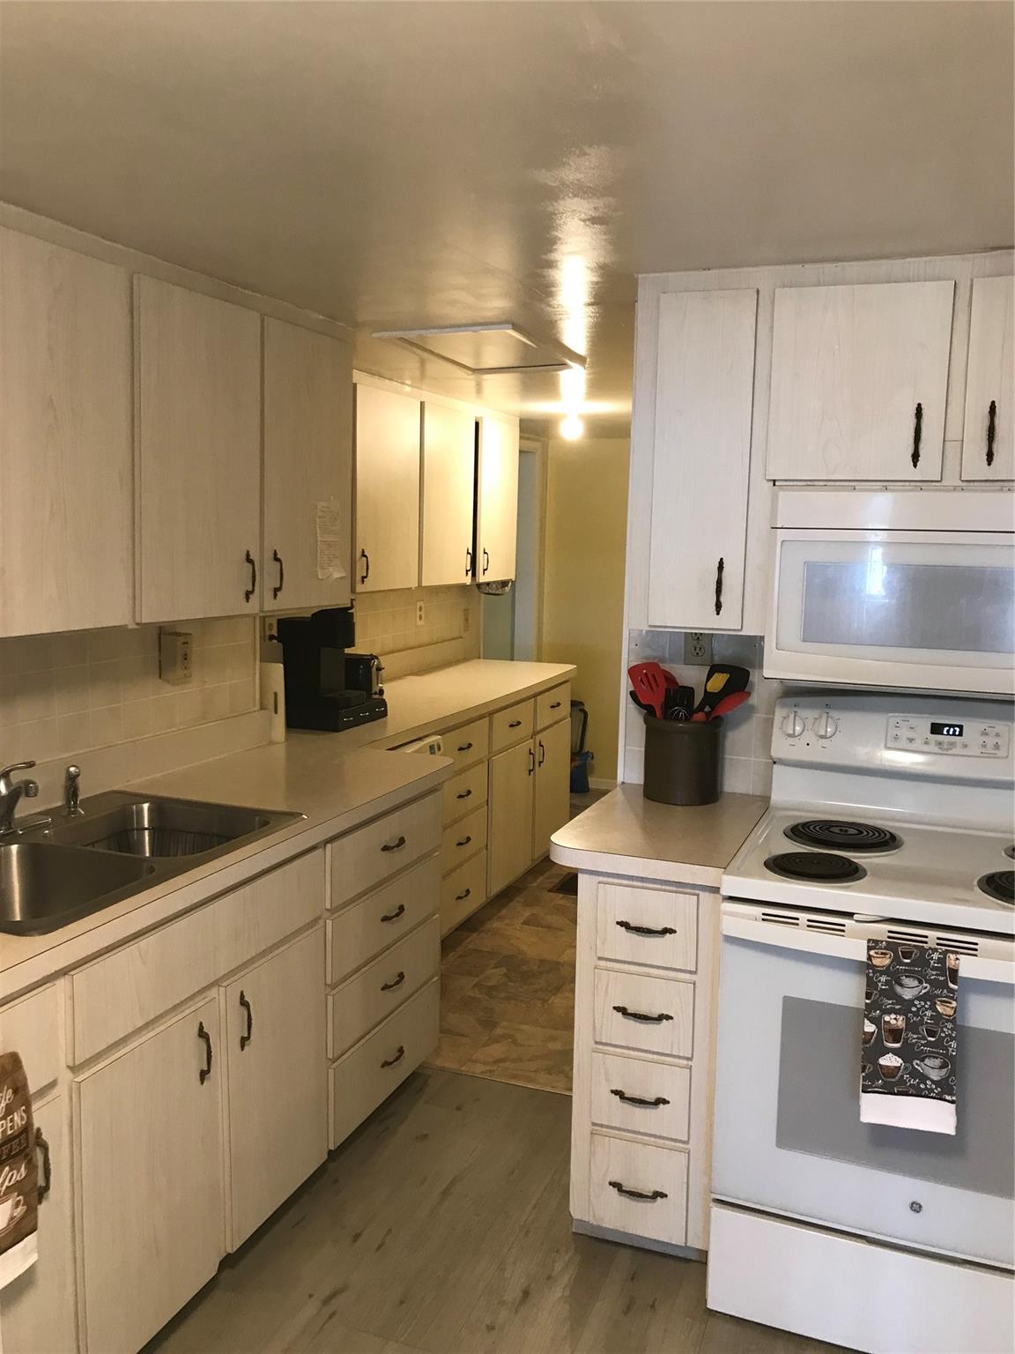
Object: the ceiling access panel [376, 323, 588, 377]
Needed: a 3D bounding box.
[{"bbox_3d":[-0.054,-0.971,3.263,0.410,0.033,0.750,4,8,21],"label":"ceiling access panel"}]

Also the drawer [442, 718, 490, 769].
[{"bbox_3d":[-0.354,0.241,4.233,0.450,0.157,0.445,4,8,21],"label":"drawer"}]

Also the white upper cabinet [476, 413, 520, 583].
[{"bbox_3d":[-0.177,-0.833,5.151,0.305,0.748,0.515,4,8,21],"label":"white upper cabinet"}]

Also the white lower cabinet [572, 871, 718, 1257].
[{"bbox_3d":[0.389,0.803,2.572,0.302,0.874,0.620,4,8,21],"label":"white lower cabinet"}]

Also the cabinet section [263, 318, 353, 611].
[{"bbox_3d":[-0.673,-0.559,2.974,0.325,0.726,0.420,4,9,22],"label":"cabinet section"}]

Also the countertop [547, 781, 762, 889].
[{"bbox_3d":[0.370,0.346,2.521,0.390,0.041,0.652,4,8,21],"label":"countertop"}]

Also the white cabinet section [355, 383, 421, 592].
[{"bbox_3d":[-0.574,-0.676,4.000,0.325,0.697,0.475,4,9,22],"label":"white cabinet section"}]

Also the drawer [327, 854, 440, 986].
[{"bbox_3d":[-0.502,0.597,2.913,0.450,0.167,0.605,4,8,21],"label":"drawer"}]

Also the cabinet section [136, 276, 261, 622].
[{"bbox_3d":[-0.843,-0.508,2.566,0.325,0.722,0.430,4,9,22],"label":"cabinet section"}]

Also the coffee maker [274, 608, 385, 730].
[{"bbox_3d":[-0.600,-0.042,3.700,0.270,0.388,0.340,4,8,21],"label":"coffee maker"}]

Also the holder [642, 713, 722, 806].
[{"bbox_3d":[0.432,0.198,2.714,0.192,0.206,0.192,4,8,21],"label":"holder"}]

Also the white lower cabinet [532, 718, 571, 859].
[{"bbox_3d":[-0.053,0.506,5.267,0.580,0.587,0.497,4,8,21],"label":"white lower cabinet"}]

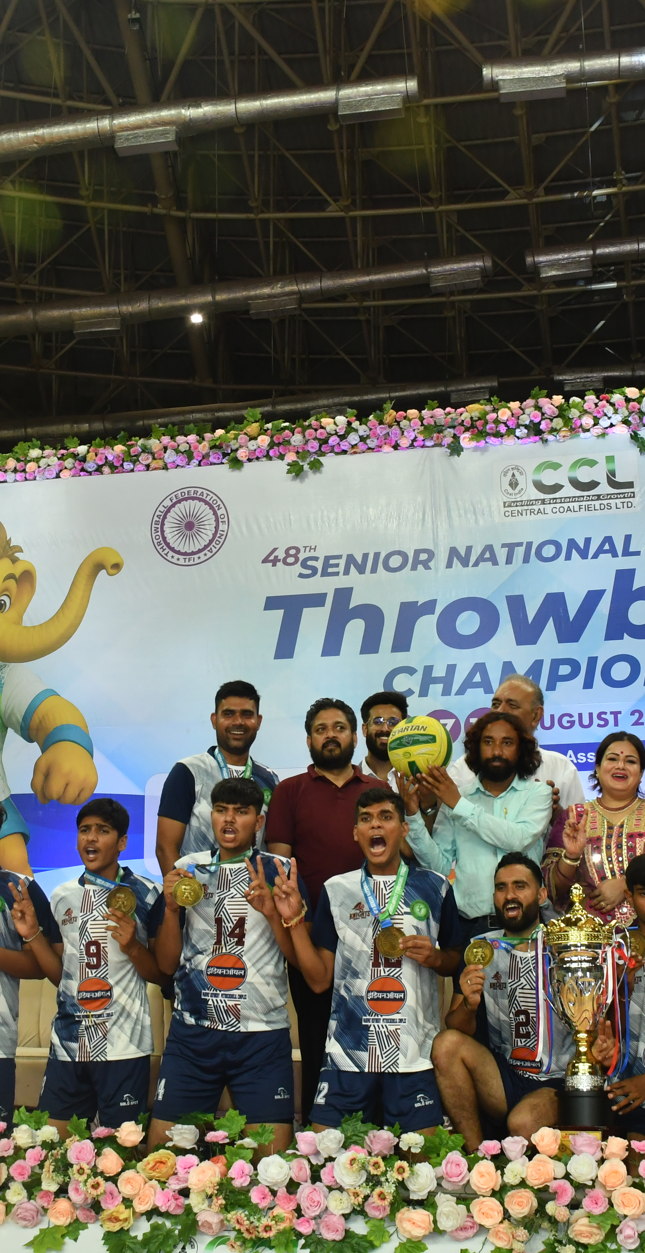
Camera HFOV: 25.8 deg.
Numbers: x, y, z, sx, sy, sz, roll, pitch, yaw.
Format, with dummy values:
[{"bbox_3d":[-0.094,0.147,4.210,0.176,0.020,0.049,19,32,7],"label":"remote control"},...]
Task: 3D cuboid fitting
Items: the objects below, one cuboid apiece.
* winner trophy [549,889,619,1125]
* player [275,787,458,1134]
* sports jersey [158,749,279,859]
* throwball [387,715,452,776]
[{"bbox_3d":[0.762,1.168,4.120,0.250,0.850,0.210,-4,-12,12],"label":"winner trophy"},{"bbox_3d":[0.166,1.136,4.360,0.570,1.240,0.500,-3,-12,11],"label":"player"},{"bbox_3d":[-0.332,0.787,5.100,0.510,0.700,0.290,-2,-11,4],"label":"sports jersey"},{"bbox_3d":[0.322,0.395,4.680,0.212,0.212,0.212,-3,-12,10],"label":"throwball"}]

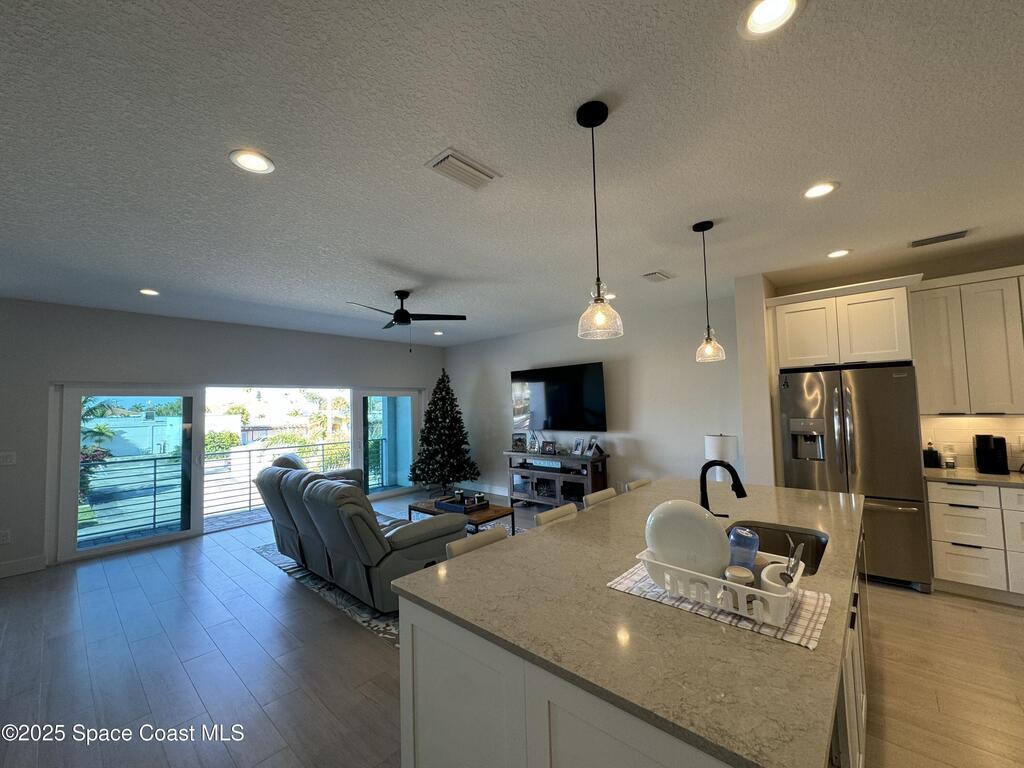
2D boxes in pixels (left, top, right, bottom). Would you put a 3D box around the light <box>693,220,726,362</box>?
[{"bbox_3d":[1.438,-0.667,3.053,0.205,0.980,0.205,-4,-4,41],"label":"light"}]

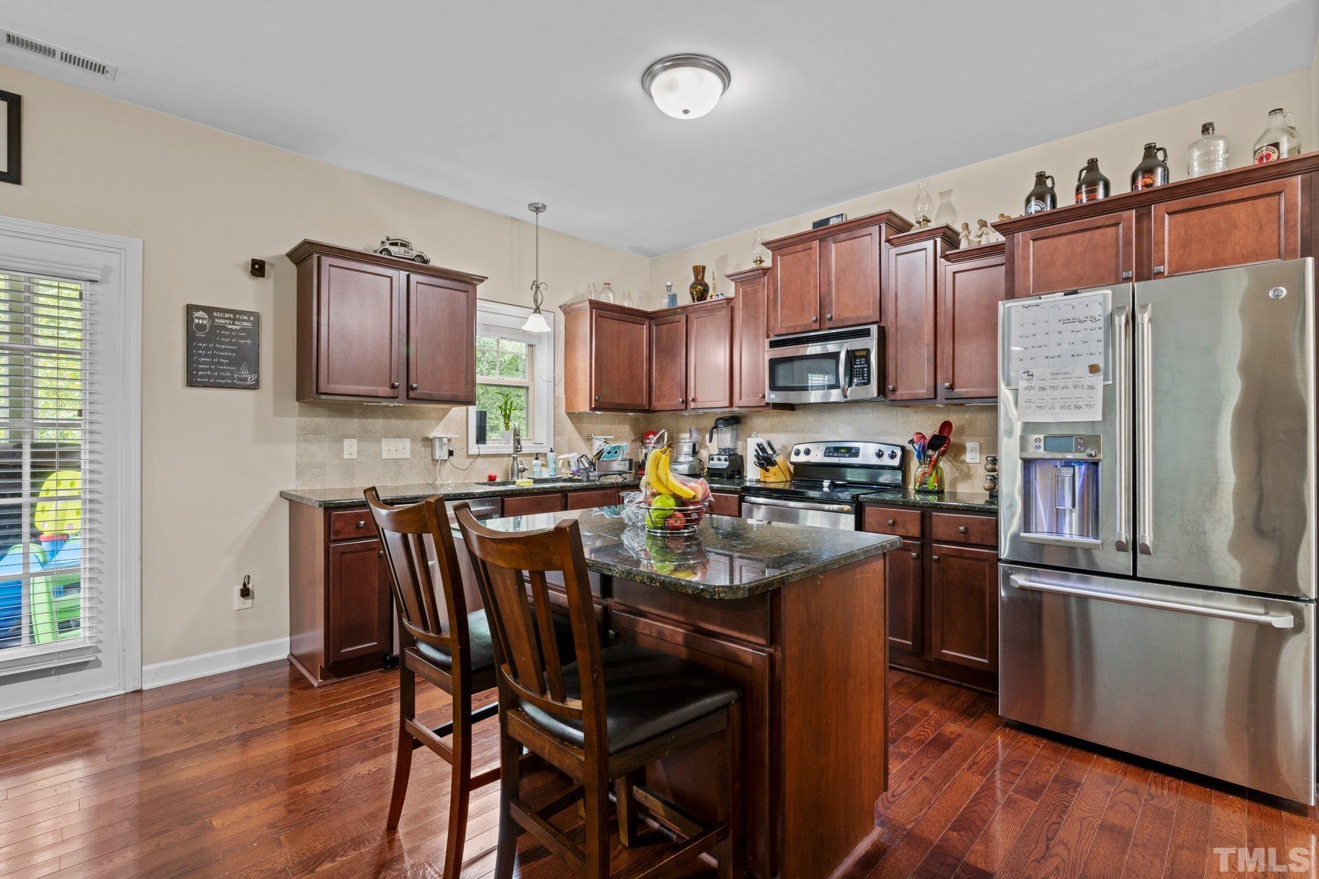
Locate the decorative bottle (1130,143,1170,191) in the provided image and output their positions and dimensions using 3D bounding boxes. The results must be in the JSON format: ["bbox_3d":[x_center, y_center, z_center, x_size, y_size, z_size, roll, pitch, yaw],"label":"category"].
[{"bbox_3d":[2.097,-1.124,2.660,0.127,0.274,0.127,0,0,-40],"label":"decorative bottle"}]

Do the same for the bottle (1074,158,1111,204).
[{"bbox_3d":[1.925,-1.112,2.761,0.128,0.274,0.128,0,0,44],"label":"bottle"}]

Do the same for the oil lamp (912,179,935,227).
[{"bbox_3d":[1.487,-1.292,3.509,0.118,0.349,0.118,0,0,44],"label":"oil lamp"}]

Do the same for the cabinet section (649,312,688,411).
[{"bbox_3d":[0.181,-0.580,4.846,0.394,0.732,0.330,0,0,44],"label":"cabinet section"}]

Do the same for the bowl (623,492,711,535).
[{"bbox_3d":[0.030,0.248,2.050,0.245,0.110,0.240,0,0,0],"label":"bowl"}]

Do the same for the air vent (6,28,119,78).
[{"bbox_3d":[-2.458,-1.568,2.540,0.152,0.015,0.363,0,0,44],"label":"air vent"}]

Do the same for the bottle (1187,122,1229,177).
[{"bbox_3d":[2.193,-1.120,2.487,0.124,0.292,0.120,0,0,44],"label":"bottle"}]

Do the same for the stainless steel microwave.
[{"bbox_3d":[1.092,-0.438,3.890,0.754,0.410,0.430,0,0,45],"label":"stainless steel microwave"}]

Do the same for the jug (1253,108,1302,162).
[{"bbox_3d":[2.340,-1.112,2.357,0.130,0.276,0.130,0,0,-16],"label":"jug"}]

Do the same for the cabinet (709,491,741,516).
[{"bbox_3d":[0.545,0.767,4.289,0.555,0.870,0.630,0,0,45],"label":"cabinet"}]

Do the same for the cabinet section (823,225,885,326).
[{"bbox_3d":[1.254,-0.959,3.798,0.389,0.576,0.325,0,0,44],"label":"cabinet section"}]

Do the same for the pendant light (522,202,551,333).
[{"bbox_3d":[-0.824,-1.153,4.197,0.194,0.829,0.194,0,0,0],"label":"pendant light"}]

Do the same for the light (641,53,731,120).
[{"bbox_3d":[0.118,-1.502,2.728,0.386,0.142,0.386,0,0,0],"label":"light"}]

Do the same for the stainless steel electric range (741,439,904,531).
[{"bbox_3d":[0.987,0.609,3.787,0.762,1.190,0.680,0,0,45],"label":"stainless steel electric range"}]

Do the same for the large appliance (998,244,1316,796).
[{"bbox_3d":[2.010,0.308,2.557,0.910,1.770,0.890,0,0,44],"label":"large appliance"}]

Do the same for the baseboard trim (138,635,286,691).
[{"bbox_3d":[-2.236,1.135,3.176,0.018,0.115,0.621,0,0,45],"label":"baseboard trim"}]

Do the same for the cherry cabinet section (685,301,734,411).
[{"bbox_3d":[0.466,-0.589,4.556,0.429,0.760,0.345,0,0,44],"label":"cherry cabinet section"}]

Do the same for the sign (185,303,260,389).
[{"bbox_3d":[-2.189,-0.459,3.135,0.018,0.399,0.308,0,0,44],"label":"sign"}]

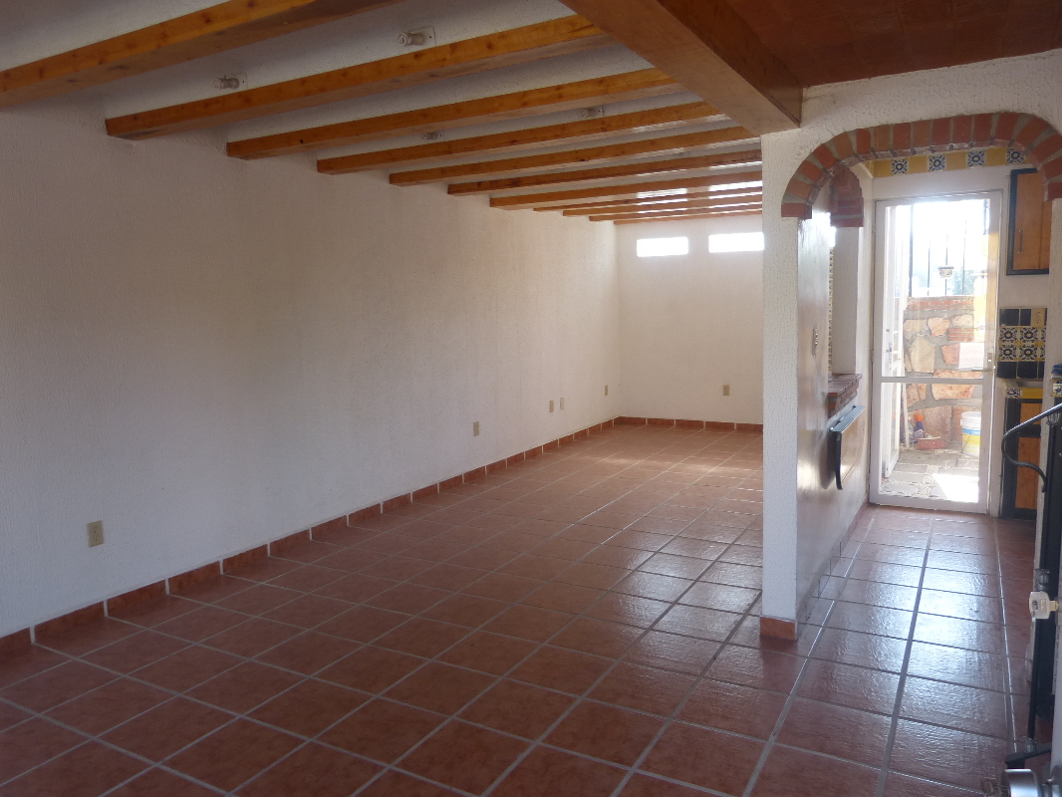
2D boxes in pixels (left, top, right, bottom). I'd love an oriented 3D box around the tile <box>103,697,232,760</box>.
[{"bbox_3d":[-1.280,1.170,2.701,0.334,0.010,0.334,2,8,30],"label":"tile"}]

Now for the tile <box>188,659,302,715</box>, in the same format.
[{"bbox_3d":[-1.115,1.132,3.009,0.332,0.010,0.328,2,8,30],"label":"tile"}]

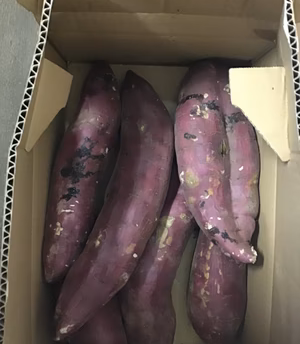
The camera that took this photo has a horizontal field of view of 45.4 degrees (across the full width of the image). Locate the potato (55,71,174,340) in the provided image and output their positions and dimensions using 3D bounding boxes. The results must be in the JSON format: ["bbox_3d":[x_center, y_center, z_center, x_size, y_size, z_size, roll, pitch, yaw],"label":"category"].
[{"bbox_3d":[-0.025,0.040,0.342,0.071,0.056,0.263,16,85,0],"label":"potato"}]

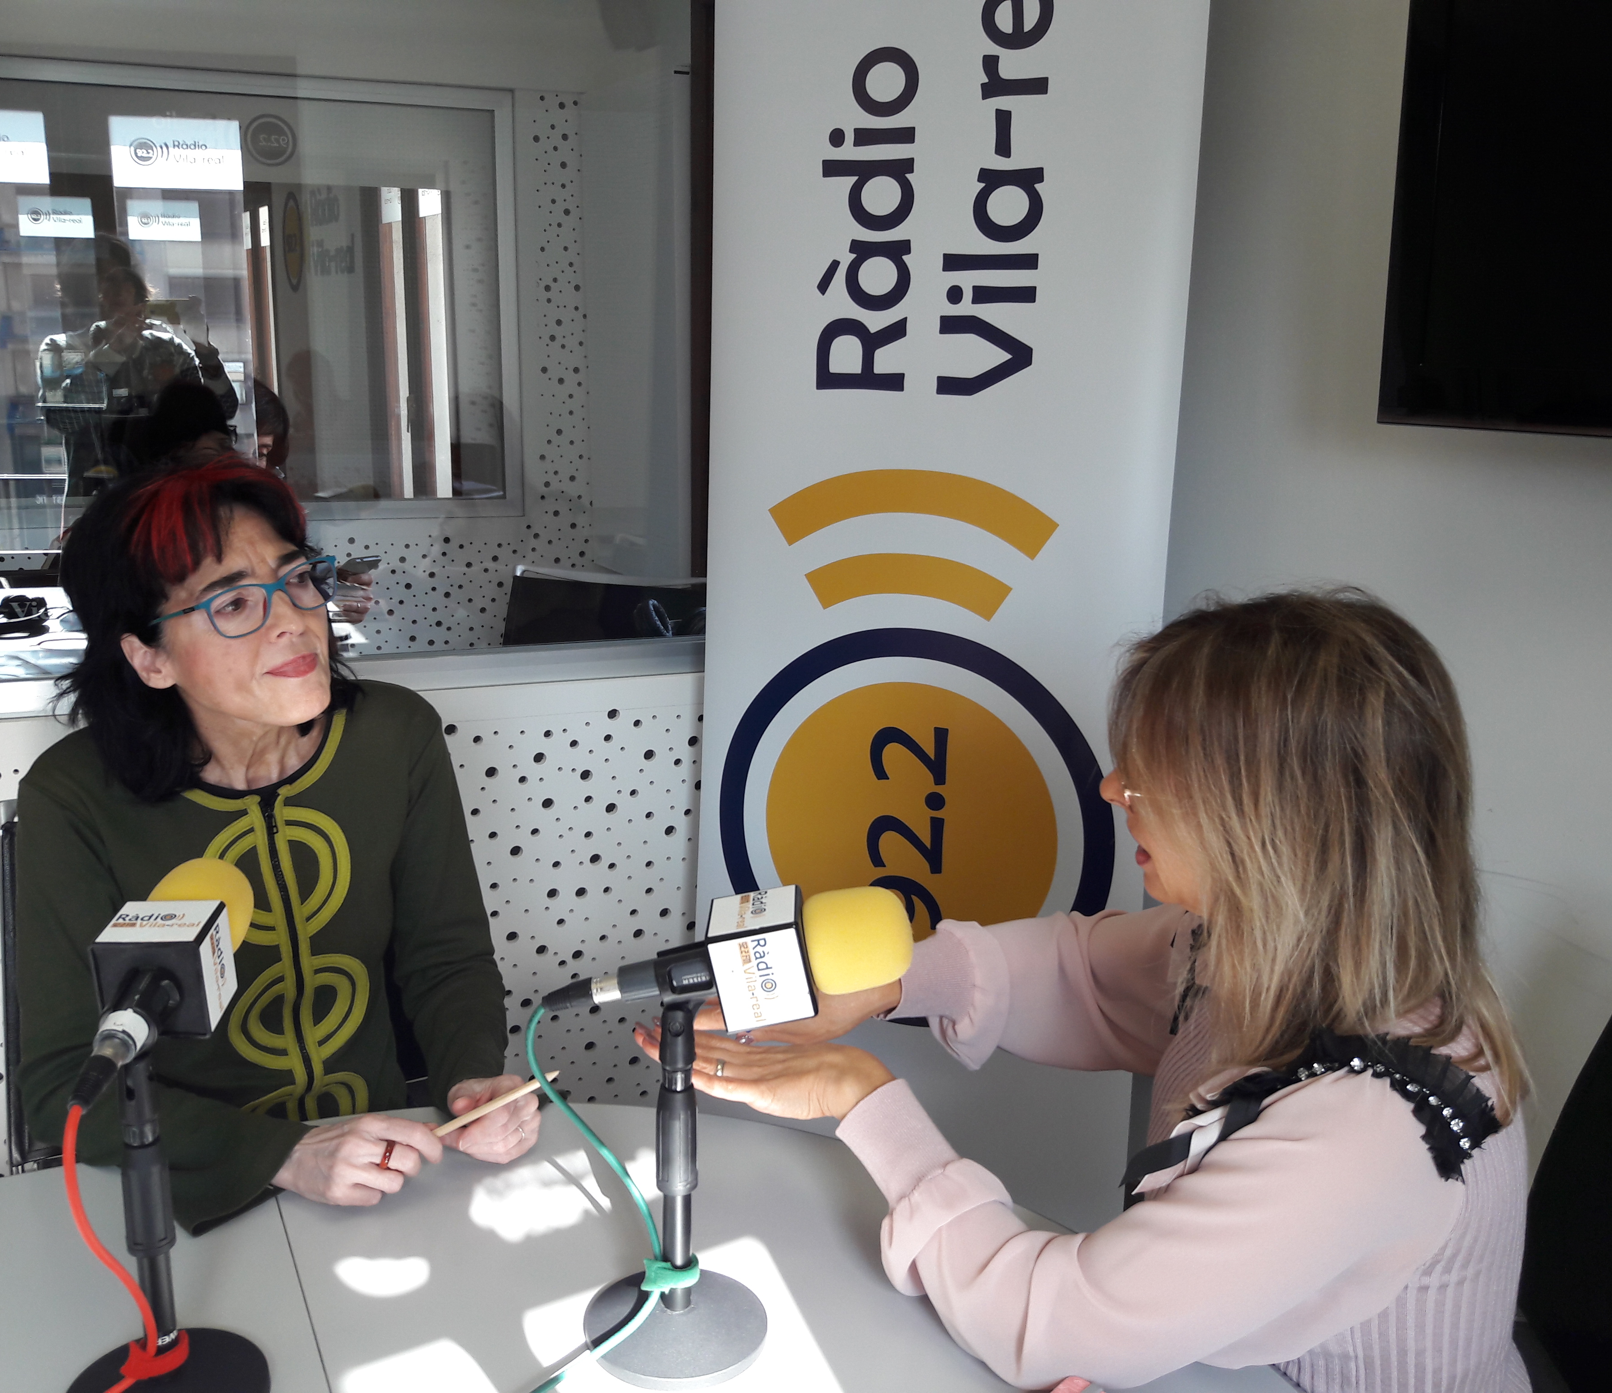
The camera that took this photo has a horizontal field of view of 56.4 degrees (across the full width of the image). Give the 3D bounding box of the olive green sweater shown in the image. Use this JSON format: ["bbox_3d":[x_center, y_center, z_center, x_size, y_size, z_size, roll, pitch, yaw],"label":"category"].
[{"bbox_3d":[-0.502,0.289,1.389,0.460,0.550,0.420,-6,15,-30],"label":"olive green sweater"}]

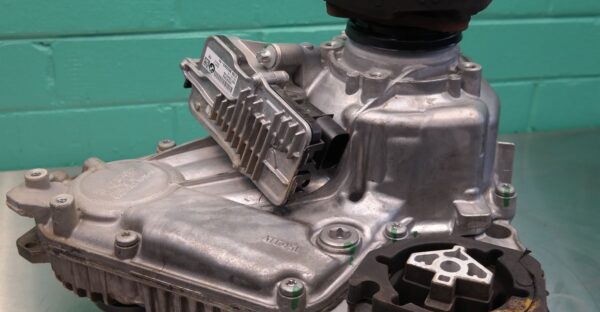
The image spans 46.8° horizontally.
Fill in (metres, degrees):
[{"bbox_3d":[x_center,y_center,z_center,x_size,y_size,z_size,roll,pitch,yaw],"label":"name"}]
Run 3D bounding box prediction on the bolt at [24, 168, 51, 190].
[{"bbox_3d":[-0.210,0.018,0.555,0.018,0.009,0.018,0,27,0],"label":"bolt"}]

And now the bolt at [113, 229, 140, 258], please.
[{"bbox_3d":[-0.124,0.064,0.499,0.017,0.013,0.017,0,27,0],"label":"bolt"}]

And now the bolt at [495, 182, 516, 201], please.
[{"bbox_3d":[0.182,0.032,0.612,0.017,0.007,0.017,0,27,0],"label":"bolt"}]

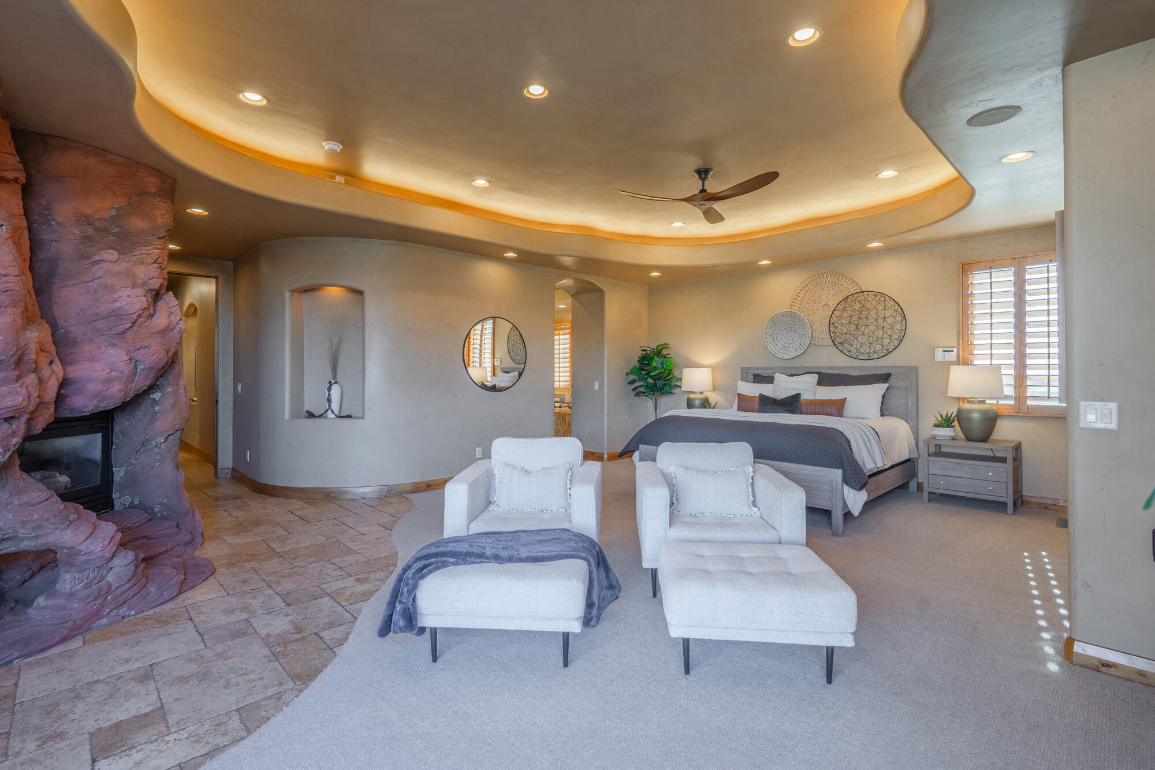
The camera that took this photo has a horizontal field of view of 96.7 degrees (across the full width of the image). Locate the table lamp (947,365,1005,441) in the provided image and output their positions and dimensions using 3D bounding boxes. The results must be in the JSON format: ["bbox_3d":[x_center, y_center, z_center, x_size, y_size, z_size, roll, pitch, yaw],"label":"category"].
[{"bbox_3d":[3.941,0.189,5.056,0.420,0.725,0.420,-1,1,-43],"label":"table lamp"}]

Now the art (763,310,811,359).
[{"bbox_3d":[2.683,-0.639,6.573,0.045,0.640,0.635,-1,1,-44],"label":"art"}]

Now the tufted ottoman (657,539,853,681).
[{"bbox_3d":[0.780,1.026,2.388,0.740,0.420,0.550,0,1,5],"label":"tufted ottoman"}]

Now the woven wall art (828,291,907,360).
[{"bbox_3d":[3.312,-0.679,5.890,0.035,0.790,0.800,-1,1,-44],"label":"woven wall art"}]

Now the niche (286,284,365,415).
[{"bbox_3d":[-2.666,-0.361,5.629,0.830,1.430,0.330,0,1,0],"label":"niche"}]

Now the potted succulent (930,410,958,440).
[{"bbox_3d":[3.713,0.408,5.190,0.210,0.285,0.210,-1,1,-43],"label":"potted succulent"}]

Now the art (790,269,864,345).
[{"bbox_3d":[3.022,-0.920,6.229,0.035,0.900,0.900,-1,1,-44],"label":"art"}]

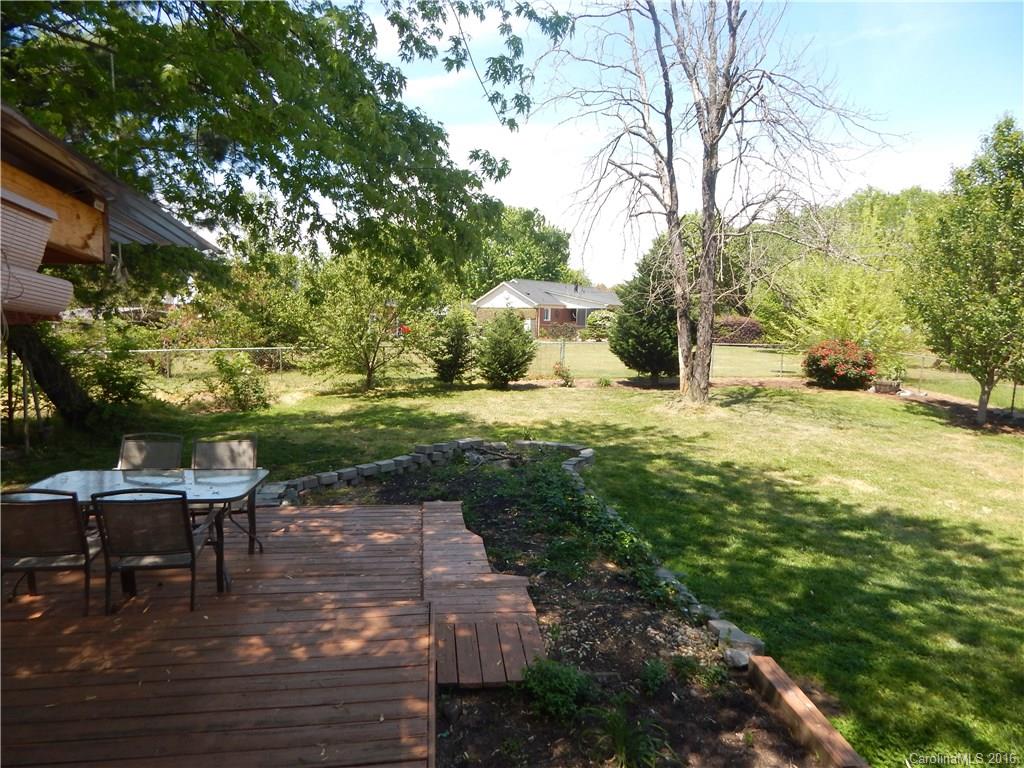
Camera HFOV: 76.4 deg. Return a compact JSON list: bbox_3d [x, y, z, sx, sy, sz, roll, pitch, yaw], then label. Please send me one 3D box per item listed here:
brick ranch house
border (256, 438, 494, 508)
[{"bbox_3d":[4.098,-7.314,63.545,7.200,4.950,19.000,4,8,32],"label":"brick ranch house"},{"bbox_3d":[-1.570,1.067,8.407,3.500,0.290,0.360,-6,9,-42],"label":"border"}]

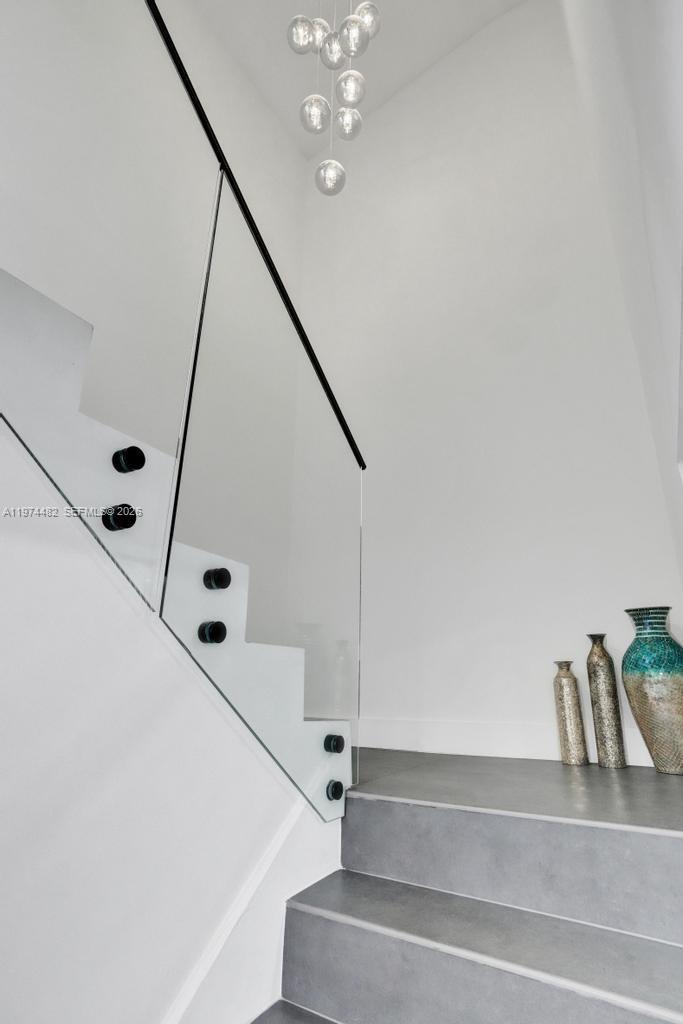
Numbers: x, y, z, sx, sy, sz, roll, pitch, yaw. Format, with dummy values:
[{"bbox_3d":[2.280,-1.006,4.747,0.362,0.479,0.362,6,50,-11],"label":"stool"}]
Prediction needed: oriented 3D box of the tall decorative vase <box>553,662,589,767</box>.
[{"bbox_3d":[0.891,0.778,1.779,0.091,0.370,0.091,-11,-24,31],"label":"tall decorative vase"}]

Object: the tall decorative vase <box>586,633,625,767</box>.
[{"bbox_3d":[1.014,0.718,1.762,0.097,0.472,0.097,-11,-24,31],"label":"tall decorative vase"}]

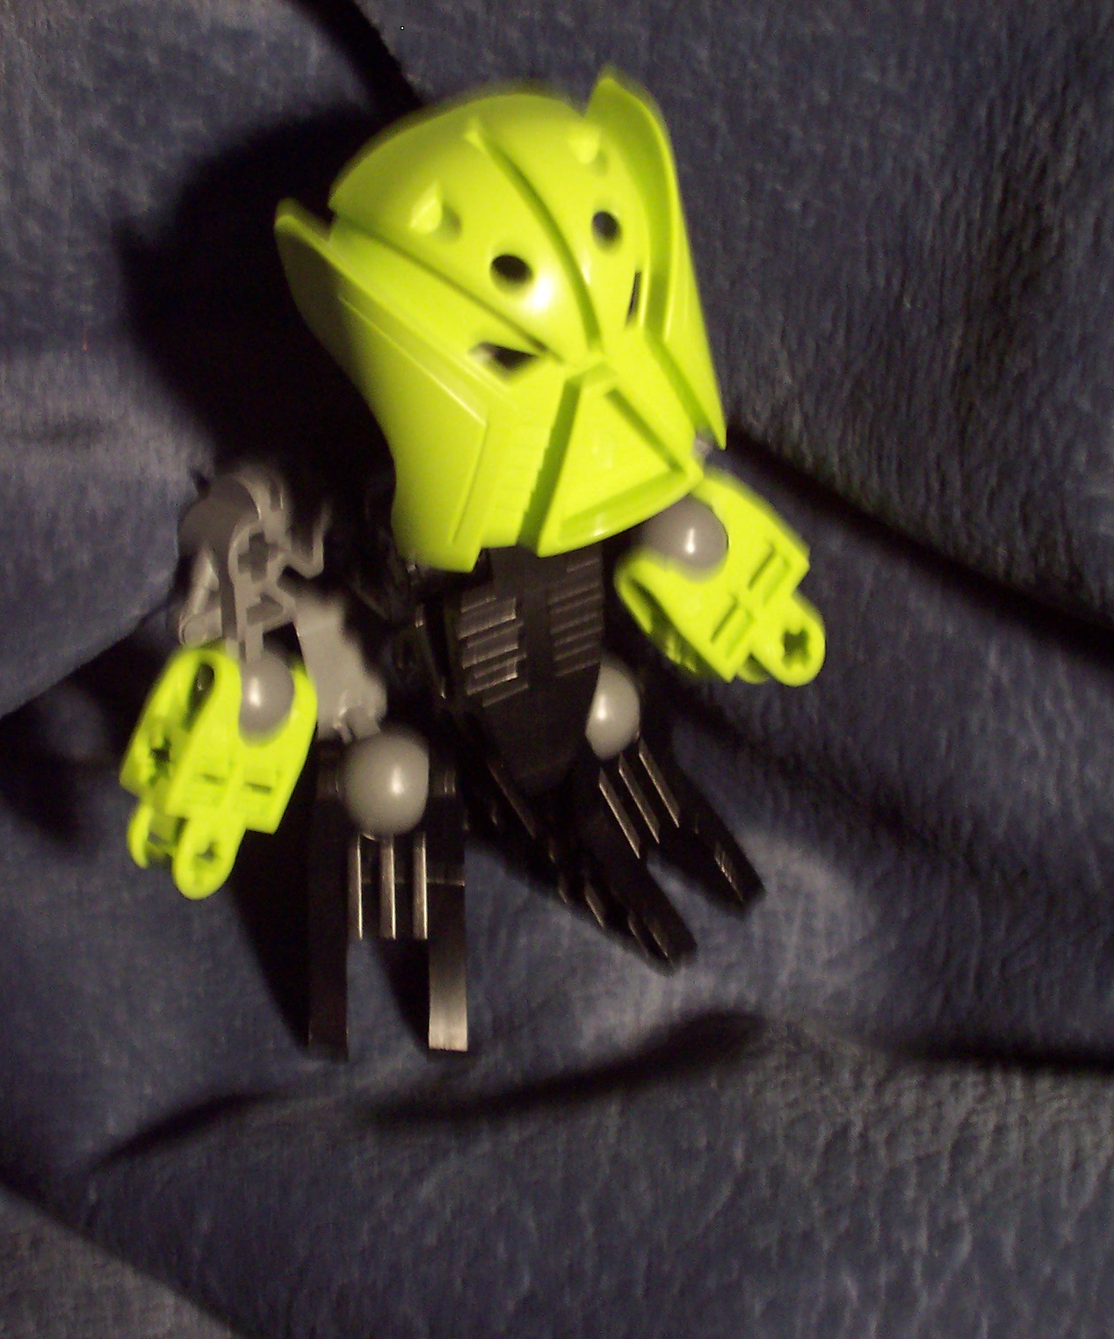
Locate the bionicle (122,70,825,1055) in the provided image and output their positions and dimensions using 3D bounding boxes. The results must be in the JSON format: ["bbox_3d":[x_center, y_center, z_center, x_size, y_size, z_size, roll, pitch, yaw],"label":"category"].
[{"bbox_3d":[-0.012,-0.013,0.299,0.072,0.090,0.059,-15,42,-17],"label":"bionicle"}]

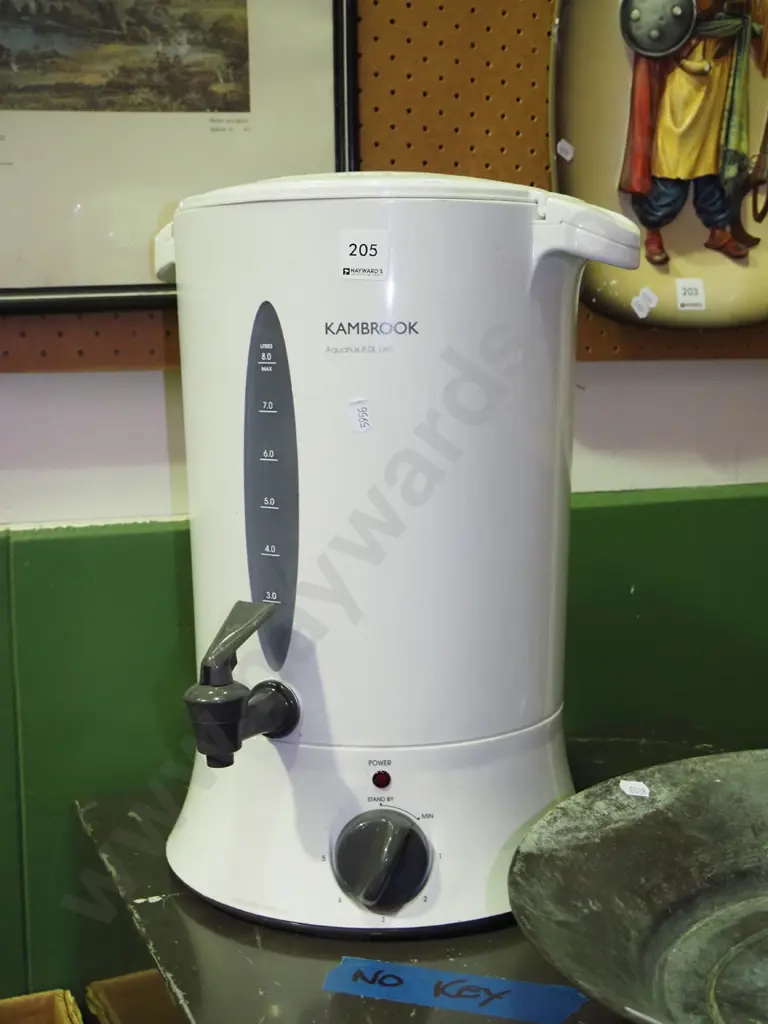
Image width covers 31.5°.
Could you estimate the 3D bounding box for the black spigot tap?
[{"bbox_3d":[-0.080,0.092,0.733,0.035,0.085,0.070,4,9,30],"label":"black spigot tap"}]

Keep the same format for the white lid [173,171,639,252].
[{"bbox_3d":[0.007,-0.179,0.825,0.292,0.046,0.244,2,8,19],"label":"white lid"}]

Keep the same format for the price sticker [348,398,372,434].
[{"bbox_3d":[-0.012,-0.050,0.714,0.011,0.019,0.001,-7,8,6],"label":"price sticker"}]

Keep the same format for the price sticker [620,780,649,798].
[{"bbox_3d":[0.154,0.170,0.835,0.021,0.001,0.011,10,39,-22],"label":"price sticker"}]

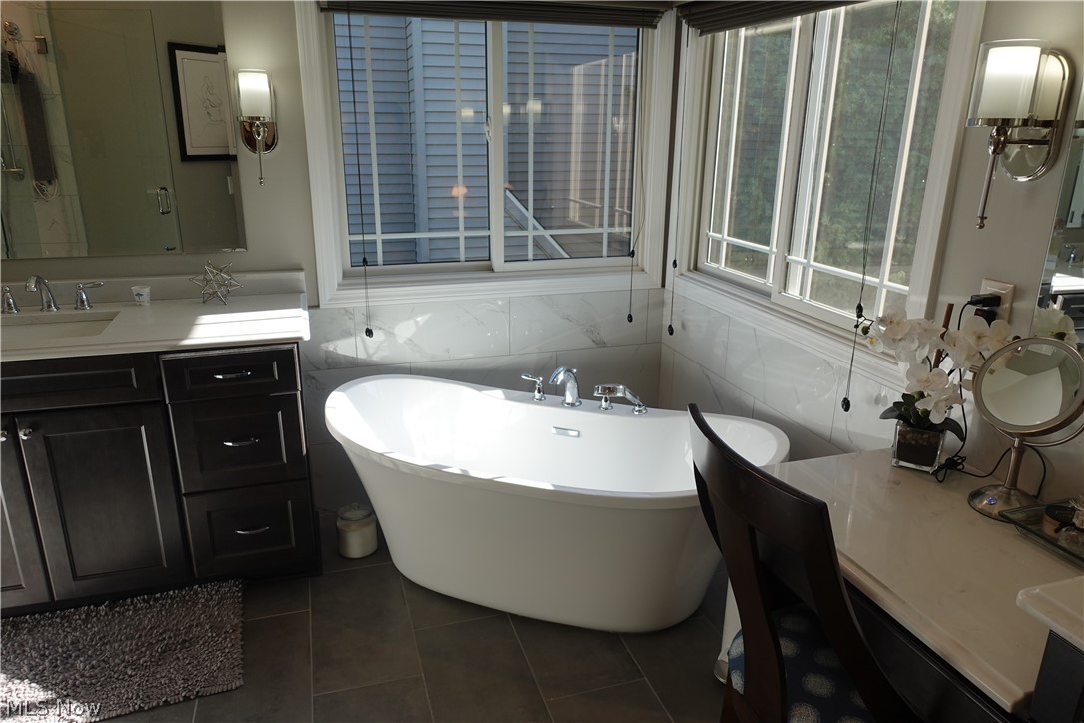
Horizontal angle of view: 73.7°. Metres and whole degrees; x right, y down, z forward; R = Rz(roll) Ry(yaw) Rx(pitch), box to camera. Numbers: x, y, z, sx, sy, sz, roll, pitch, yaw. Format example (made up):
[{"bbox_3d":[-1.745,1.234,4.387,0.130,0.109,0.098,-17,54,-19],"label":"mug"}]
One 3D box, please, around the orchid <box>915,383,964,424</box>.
[{"bbox_3d":[0.882,0.094,1.602,0.100,0.080,0.055,10,20,29],"label":"orchid"}]

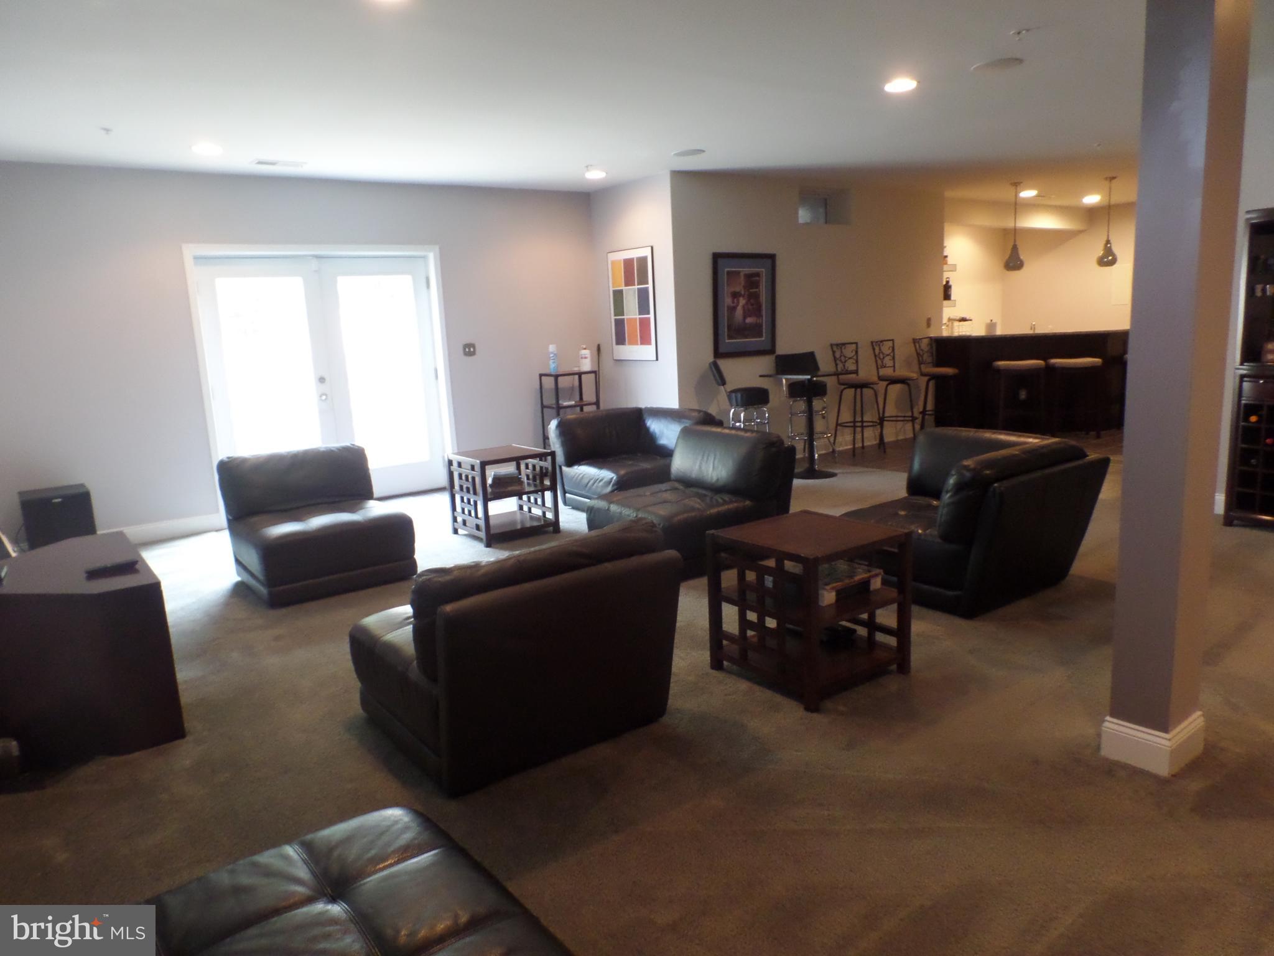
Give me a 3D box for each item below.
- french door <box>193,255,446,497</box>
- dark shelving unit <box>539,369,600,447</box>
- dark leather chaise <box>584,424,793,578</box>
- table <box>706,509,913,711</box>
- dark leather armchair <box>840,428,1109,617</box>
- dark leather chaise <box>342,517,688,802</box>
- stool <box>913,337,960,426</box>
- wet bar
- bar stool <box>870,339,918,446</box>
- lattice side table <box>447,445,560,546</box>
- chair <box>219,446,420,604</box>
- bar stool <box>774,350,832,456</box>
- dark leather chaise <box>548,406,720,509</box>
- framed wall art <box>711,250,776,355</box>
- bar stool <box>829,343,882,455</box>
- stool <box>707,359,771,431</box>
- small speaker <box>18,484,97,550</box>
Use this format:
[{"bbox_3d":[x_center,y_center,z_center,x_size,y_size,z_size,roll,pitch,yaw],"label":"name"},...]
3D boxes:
[{"bbox_3d":[-2.506,-0.778,7.013,1.860,2.050,0.100,-10,12,-34],"label":"french door"},{"bbox_3d":[-0.608,-0.504,8.056,0.460,0.970,0.340,-10,12,-34],"label":"dark shelving unit"},{"bbox_3d":[0.318,0.102,5.228,1.005,0.731,0.852,-10,13,-34],"label":"dark leather chaise"},{"bbox_3d":[0.668,0.487,3.325,0.540,0.573,0.540,-10,12,-34],"label":"table"},{"bbox_3d":[1.712,0.179,4.412,0.980,0.731,0.970,-10,13,-34],"label":"dark leather armchair"},{"bbox_3d":[-0.470,0.532,3.098,0.859,0.731,0.991,-10,13,-34],"label":"dark leather chaise"},{"bbox_3d":[3.257,-0.973,9.225,0.430,1.110,0.470,-12,14,-41],"label":"stool"},{"bbox_3d":[4.537,-1.064,9.417,2.350,1.090,0.850,-2,10,8],"label":"wet bar"},{"bbox_3d":[2.721,-0.884,8.893,0.430,1.110,0.470,-12,14,-41],"label":"bar stool"},{"bbox_3d":[-0.930,0.107,5.896,0.550,0.568,0.550,-10,12,-34],"label":"lattice side table"},{"bbox_3d":[-1.937,0.234,5.146,0.859,0.731,1.001,-10,13,-34],"label":"chair"},{"bbox_3d":[1.595,-0.648,8.077,0.430,1.055,0.530,-7,11,-20],"label":"bar stool"},{"bbox_3d":[-0.019,-0.161,6.696,0.970,0.720,0.960,-10,12,-34],"label":"dark leather chaise"},{"bbox_3d":[0.995,-1.577,7.768,0.765,0.930,0.040,-10,12,-34],"label":"framed wall art"},{"bbox_3d":[2.208,-0.792,8.460,0.420,1.110,0.460,-10,12,-34],"label":"bar stool"},{"bbox_3d":[0.934,-0.533,7.634,0.550,1.055,0.430,-3,10,1],"label":"stool"},{"bbox_3d":[-3.870,0.335,5.686,0.375,0.480,0.410,-10,12,-34],"label":"small speaker"}]

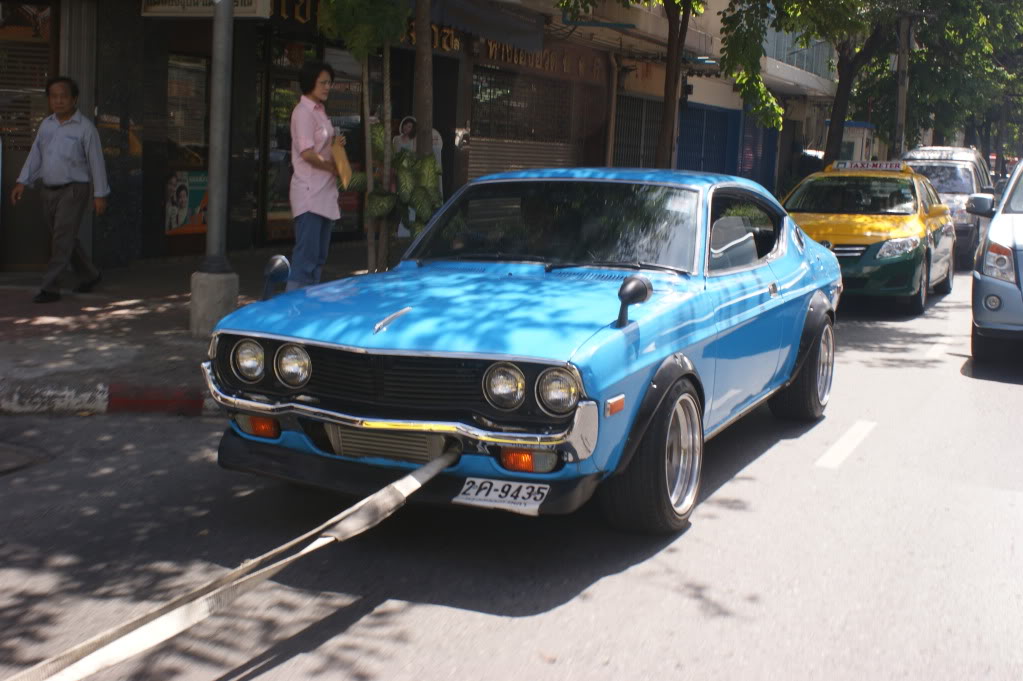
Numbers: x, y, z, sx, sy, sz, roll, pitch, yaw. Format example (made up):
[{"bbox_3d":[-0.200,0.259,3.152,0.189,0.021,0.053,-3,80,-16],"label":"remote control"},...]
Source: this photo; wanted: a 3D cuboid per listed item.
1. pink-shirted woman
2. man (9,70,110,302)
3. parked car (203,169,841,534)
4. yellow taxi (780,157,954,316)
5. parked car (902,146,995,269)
[{"bbox_3d":[-1.203,-0.894,7.250,0.380,1.570,0.460,5,8,22],"label":"pink-shirted woman"},{"bbox_3d":[-3.292,-1.075,8.706,0.580,1.670,0.580,5,8,25],"label":"man"},{"bbox_3d":[0.456,-0.165,5.755,1.700,1.325,4.240,5,8,25],"label":"parked car"},{"bbox_3d":[4.156,-1.289,13.950,1.760,1.550,4.540,5,8,25],"label":"yellow taxi"},{"bbox_3d":[7.720,-2.412,21.600,1.760,1.920,4.900,5,8,25],"label":"parked car"}]

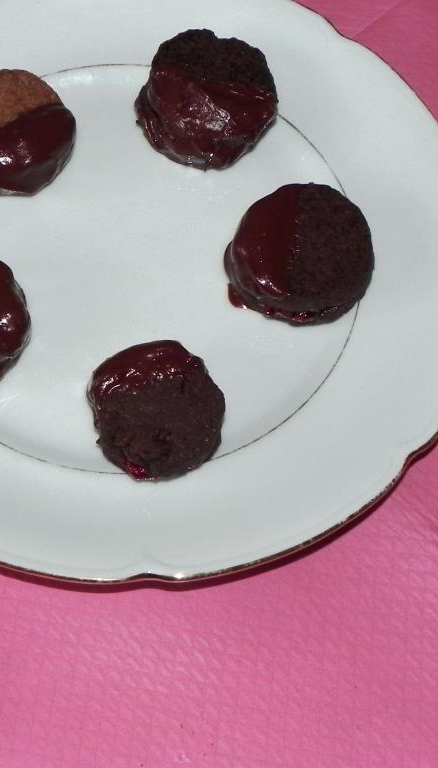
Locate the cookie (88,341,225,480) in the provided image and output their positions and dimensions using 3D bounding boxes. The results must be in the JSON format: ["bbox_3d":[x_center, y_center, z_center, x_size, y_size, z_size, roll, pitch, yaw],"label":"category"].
[{"bbox_3d":[-0.020,0.008,0.395,0.045,0.013,0.047,2,64,-4],"label":"cookie"}]

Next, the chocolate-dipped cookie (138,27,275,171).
[{"bbox_3d":[-0.005,-0.105,0.447,0.052,0.018,0.056,2,64,-4],"label":"chocolate-dipped cookie"}]

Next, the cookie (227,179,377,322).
[{"bbox_3d":[0.028,-0.046,0.424,0.052,0.014,0.053,2,64,-4],"label":"cookie"}]

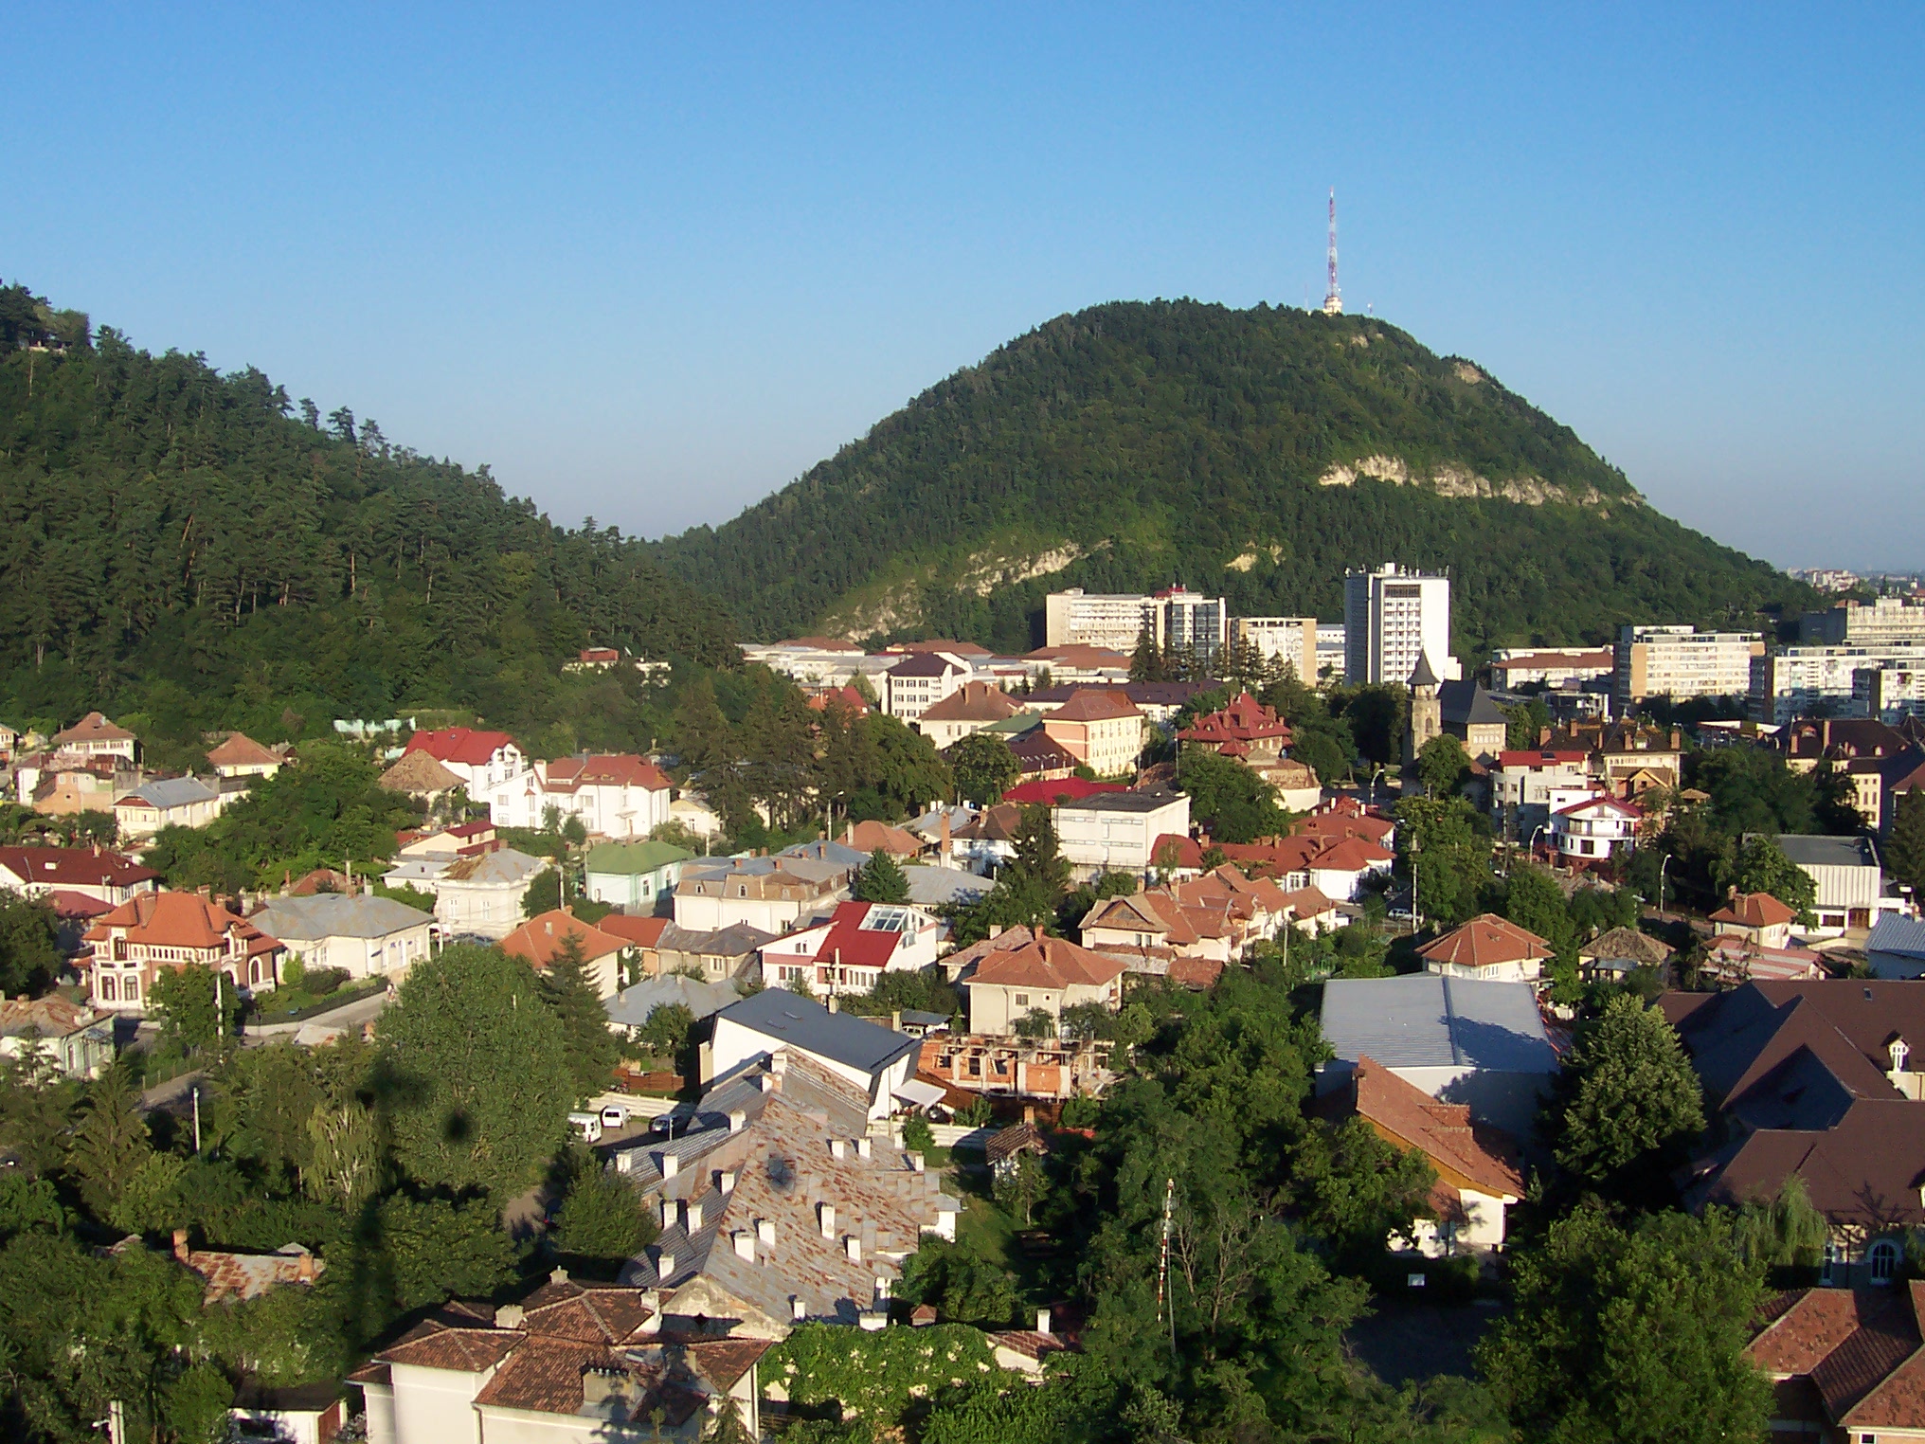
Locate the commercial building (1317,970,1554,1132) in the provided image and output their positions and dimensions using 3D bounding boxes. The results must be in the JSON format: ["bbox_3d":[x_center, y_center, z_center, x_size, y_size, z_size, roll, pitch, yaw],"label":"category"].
[{"bbox_3d":[42.150,30.500,184.260,19.600,7.900,35.000,1,4,11],"label":"commercial building"}]

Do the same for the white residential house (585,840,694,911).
[{"bbox_3d":[-42.590,19.380,269.720,9.300,7.000,14.500,1,5,19],"label":"white residential house"}]

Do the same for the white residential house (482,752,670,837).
[{"bbox_3d":[-59.280,11.250,318.710,26.200,11.600,13.000,1,4,10],"label":"white residential house"}]

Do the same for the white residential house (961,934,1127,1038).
[{"bbox_3d":[8.590,26.870,215.580,14.000,9.500,14.500,1,4,18],"label":"white residential house"}]

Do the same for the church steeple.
[{"bbox_3d":[106.250,-2.540,472.040,7.200,28.800,7.200,0,5,-3],"label":"church steeple"}]

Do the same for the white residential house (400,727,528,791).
[{"bbox_3d":[-77.780,6.670,319.280,15.200,10.600,11.000,2,5,20],"label":"white residential house"}]

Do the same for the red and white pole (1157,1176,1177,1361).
[{"bbox_3d":[12.300,32.930,123.780,1.100,12.000,0.800,0,4,0],"label":"red and white pole"}]

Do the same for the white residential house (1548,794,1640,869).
[{"bbox_3d":[105.190,17.850,343.540,13.500,11.700,12.000,1,5,10],"label":"white residential house"}]

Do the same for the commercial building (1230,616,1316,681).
[{"bbox_3d":[107.520,-21.510,712.360,28.000,27.500,13.000,-1,4,-10],"label":"commercial building"}]

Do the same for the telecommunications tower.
[{"bbox_3d":[248.270,-315.640,1380.180,12.500,84.520,12.500,0,4,10],"label":"telecommunications tower"}]

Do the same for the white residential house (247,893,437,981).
[{"bbox_3d":[-68.650,23.140,225.560,18.500,7.400,13.000,0,5,14],"label":"white residential house"}]

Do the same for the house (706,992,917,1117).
[{"bbox_3d":[-12.000,27.760,174.610,13.900,7.500,11.900,1,5,18],"label":"house"}]

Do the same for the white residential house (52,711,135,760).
[{"bbox_3d":[-177.700,2.980,421.380,14.200,9.700,12.500,-3,5,-33],"label":"white residential house"}]

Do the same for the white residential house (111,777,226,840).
[{"bbox_3d":[-121.470,12.790,314.790,8.400,6.400,13.500,1,5,17],"label":"white residential house"}]

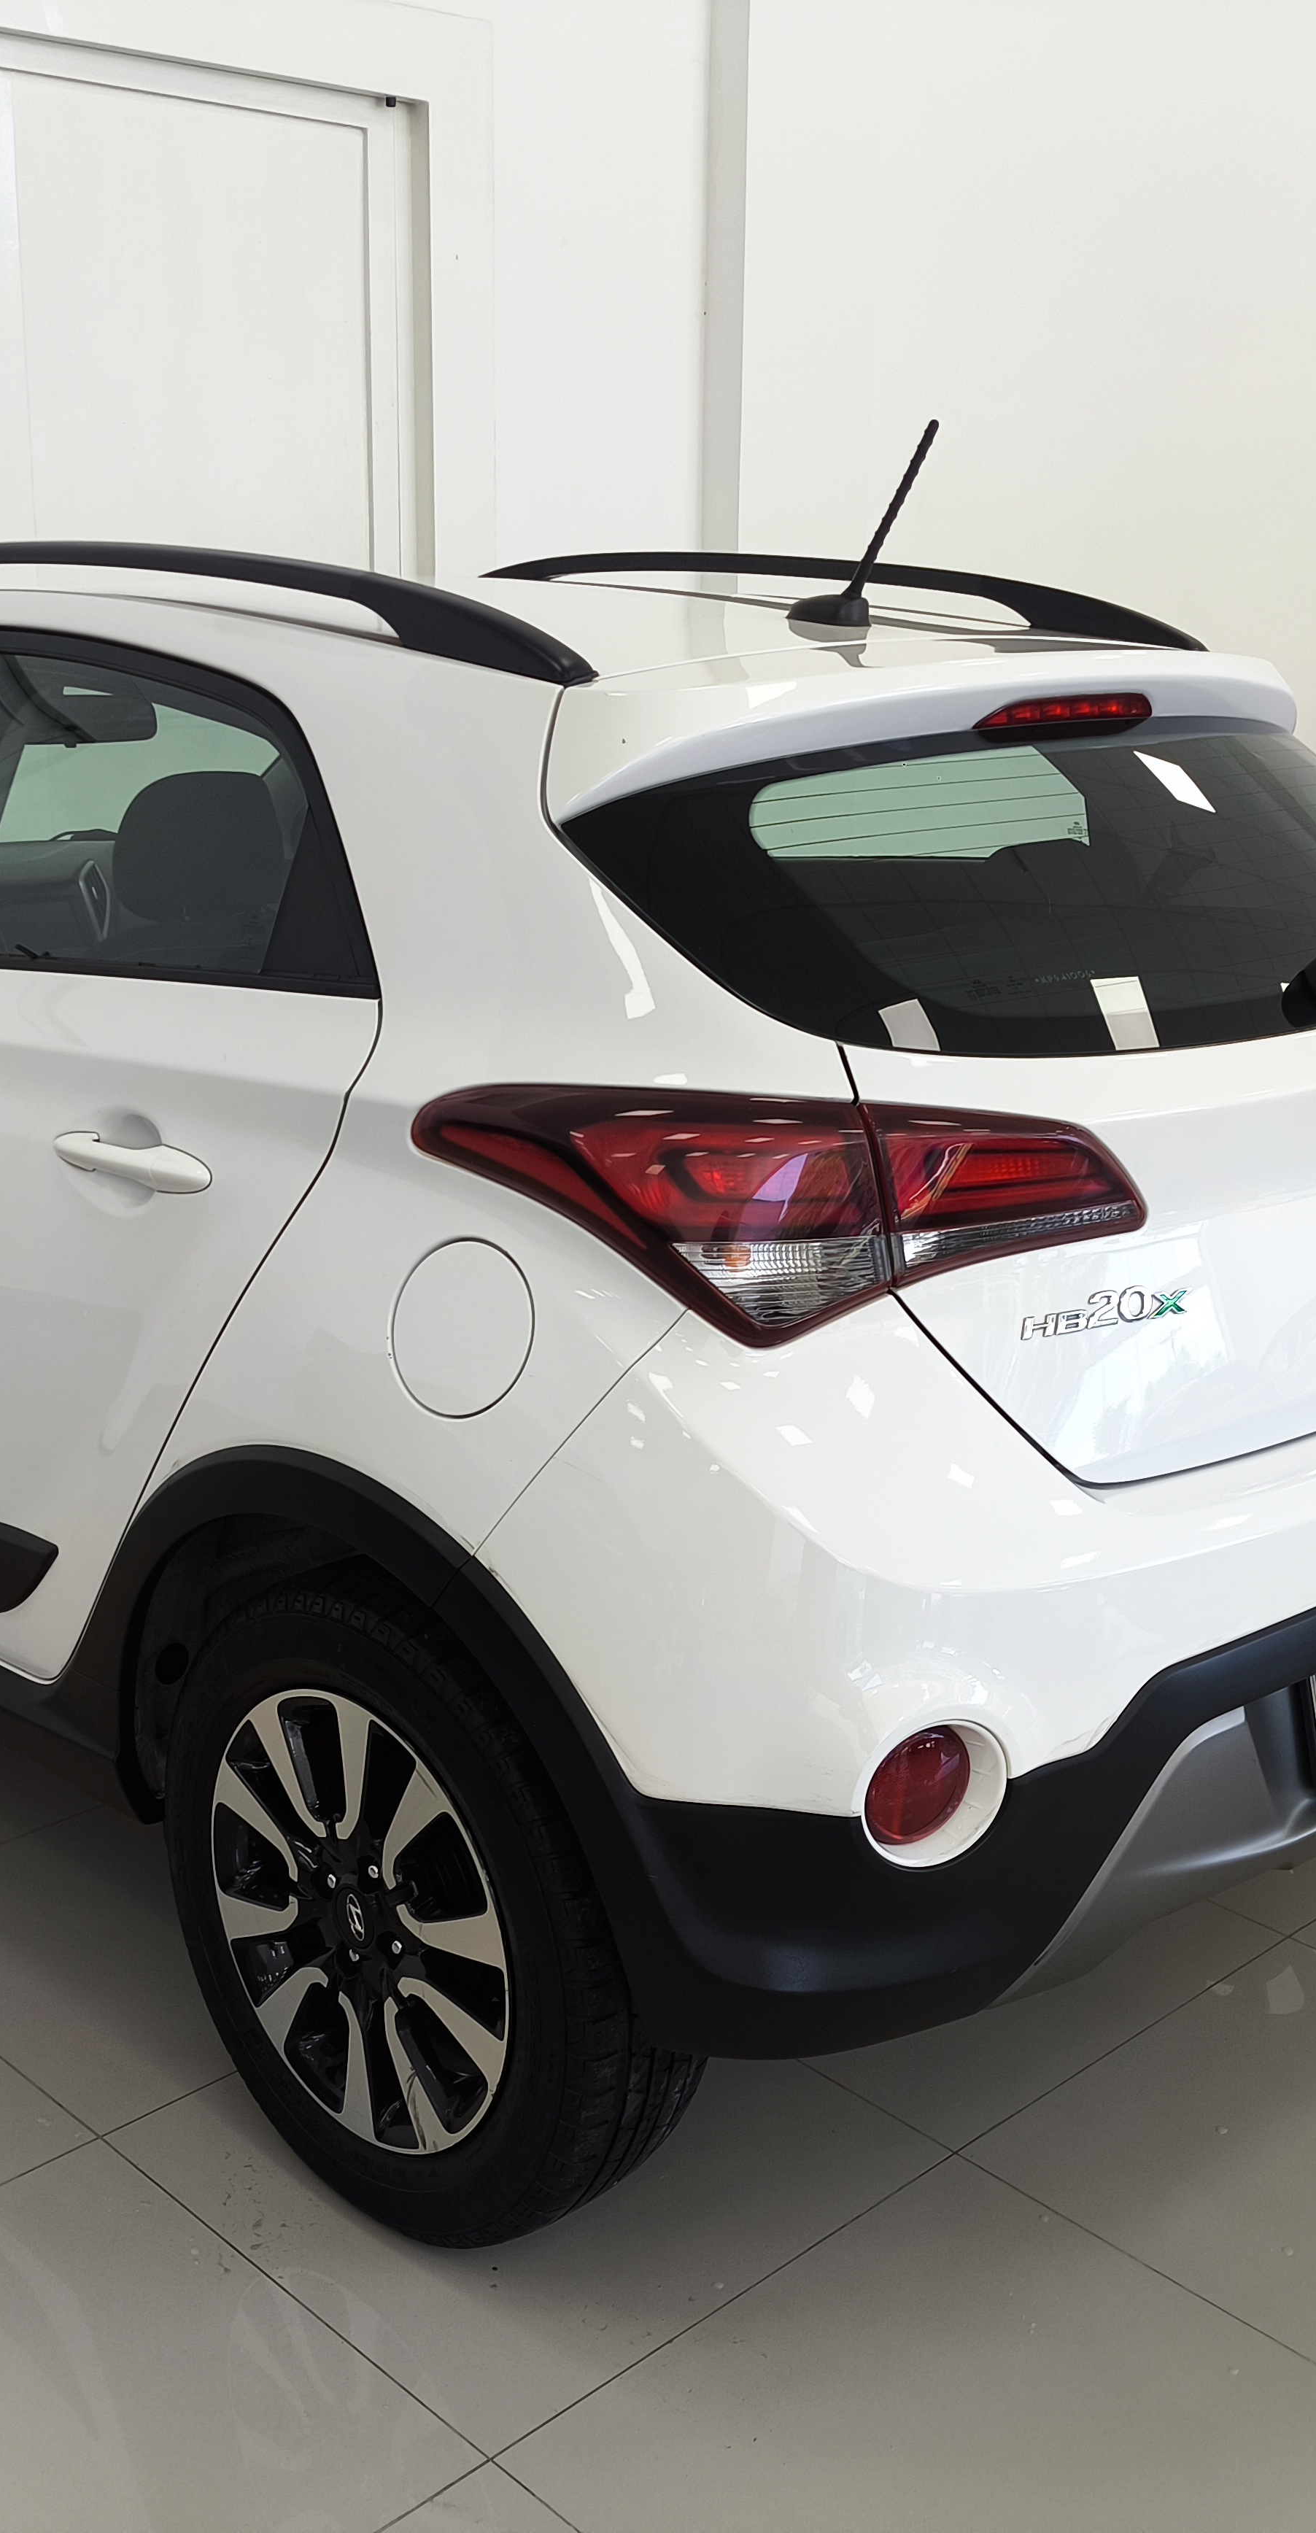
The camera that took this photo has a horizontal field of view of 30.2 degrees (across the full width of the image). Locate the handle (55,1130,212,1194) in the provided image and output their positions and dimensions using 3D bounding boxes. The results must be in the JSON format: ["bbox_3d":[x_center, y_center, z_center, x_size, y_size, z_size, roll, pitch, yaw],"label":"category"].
[{"bbox_3d":[-0.482,-0.096,2.246,0.245,0.045,0.045,14,20,42],"label":"handle"}]

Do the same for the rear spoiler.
[{"bbox_3d":[0.351,-0.558,2.496,0.210,0.160,1.180,14,20,42],"label":"rear spoiler"}]

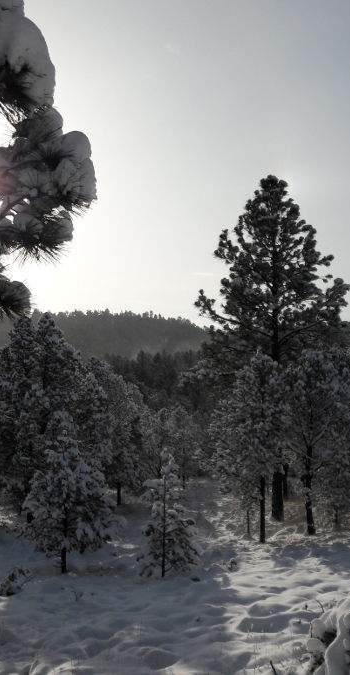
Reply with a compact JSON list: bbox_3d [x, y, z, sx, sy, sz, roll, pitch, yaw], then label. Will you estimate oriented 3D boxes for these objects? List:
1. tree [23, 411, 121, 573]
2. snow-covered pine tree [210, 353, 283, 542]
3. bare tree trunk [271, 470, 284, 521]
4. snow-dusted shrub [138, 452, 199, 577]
[{"bbox_3d":[-1.848,2.750,13.000,1.786,2.893,1.786,0,-3,0],"label":"tree"},{"bbox_3d":[1.660,2.554,16.900,1.804,4.411,1.804,0,-3,0],"label":"snow-covered pine tree"},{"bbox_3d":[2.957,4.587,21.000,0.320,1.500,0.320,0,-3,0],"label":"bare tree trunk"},{"bbox_3d":[-0.114,3.112,12.800,1.090,2.180,1.090,0,-3,0],"label":"snow-dusted shrub"}]

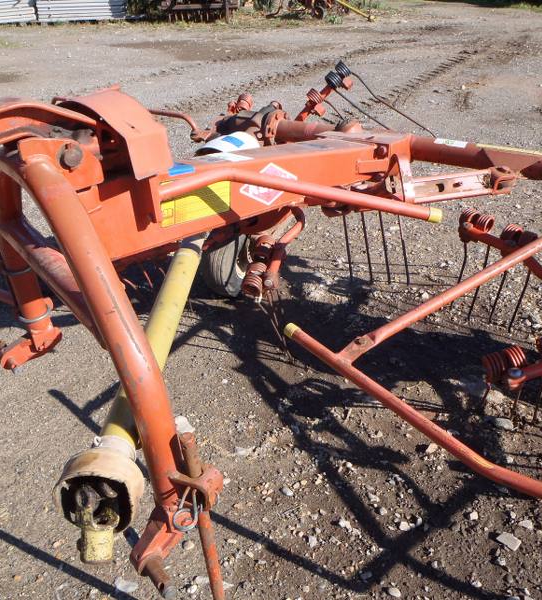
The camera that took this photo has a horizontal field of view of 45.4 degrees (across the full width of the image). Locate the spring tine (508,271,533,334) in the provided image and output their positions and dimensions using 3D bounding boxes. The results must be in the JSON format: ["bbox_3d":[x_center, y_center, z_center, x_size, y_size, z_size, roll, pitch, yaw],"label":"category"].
[{"bbox_3d":[0.902,-0.022,2.345,0.030,0.365,0.040,20,43,23],"label":"spring tine"}]

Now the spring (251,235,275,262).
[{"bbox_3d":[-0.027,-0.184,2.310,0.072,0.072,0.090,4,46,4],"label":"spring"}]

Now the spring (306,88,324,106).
[{"bbox_3d":[0.210,-0.977,3.120,0.070,0.070,0.055,29,59,34],"label":"spring"}]

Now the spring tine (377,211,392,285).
[{"bbox_3d":[0.469,-0.221,2.660,0.030,0.359,0.040,6,36,31],"label":"spring tine"}]

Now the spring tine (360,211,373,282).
[{"bbox_3d":[0.343,-0.191,2.310,0.025,0.373,0.025,-17,45,0],"label":"spring tine"}]

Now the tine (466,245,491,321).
[{"bbox_3d":[0.786,-0.058,2.450,0.030,0.349,0.040,20,43,23],"label":"tine"}]

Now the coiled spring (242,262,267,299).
[{"bbox_3d":[-0.053,-0.063,2.100,0.065,0.065,0.125,8,57,15],"label":"coiled spring"}]

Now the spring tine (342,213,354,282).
[{"bbox_3d":[0.322,-0.231,2.710,0.030,0.357,0.040,8,36,30],"label":"spring tine"}]

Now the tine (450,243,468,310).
[{"bbox_3d":[0.716,-0.090,2.475,0.030,0.325,0.040,20,45,23],"label":"tine"}]

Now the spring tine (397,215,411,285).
[{"bbox_3d":[0.468,-0.190,2.290,0.025,0.388,0.025,-19,43,0],"label":"spring tine"}]

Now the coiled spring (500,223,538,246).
[{"bbox_3d":[0.783,-0.203,2.040,0.125,0.065,0.065,30,40,29],"label":"coiled spring"}]

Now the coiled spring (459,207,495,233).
[{"bbox_3d":[0.670,-0.261,2.100,0.125,0.065,0.065,30,40,29],"label":"coiled spring"}]

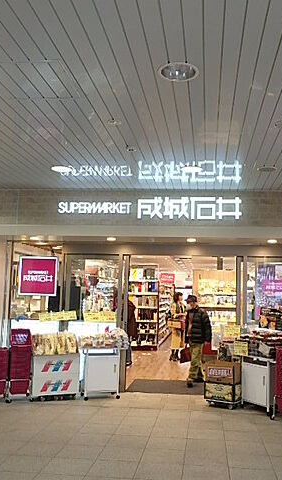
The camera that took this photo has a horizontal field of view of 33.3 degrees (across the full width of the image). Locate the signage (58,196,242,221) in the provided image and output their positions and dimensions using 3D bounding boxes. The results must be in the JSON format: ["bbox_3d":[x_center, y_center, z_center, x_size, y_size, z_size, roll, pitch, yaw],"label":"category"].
[{"bbox_3d":[0.093,-0.448,6.677,2.616,0.317,0.080,1,-6,8],"label":"signage"}]

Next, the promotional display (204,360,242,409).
[{"bbox_3d":[1.161,2.037,6.702,0.450,0.620,0.330,-2,-7,31],"label":"promotional display"}]

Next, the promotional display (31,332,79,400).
[{"bbox_3d":[-1.291,1.852,7.014,0.690,0.927,0.390,5,-7,-26],"label":"promotional display"}]

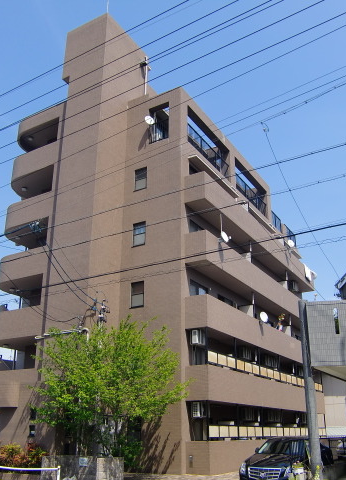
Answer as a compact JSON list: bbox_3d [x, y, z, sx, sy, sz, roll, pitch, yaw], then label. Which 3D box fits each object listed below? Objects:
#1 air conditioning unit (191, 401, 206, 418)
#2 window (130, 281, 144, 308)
[{"bbox_3d":[1.052,7.021,21.296,0.302,0.564,0.806,-11,-23,28],"label":"air conditioning unit"},{"bbox_3d":[-1.542,2.421,22.912,0.675,1.178,0.141,-11,-23,28],"label":"window"}]

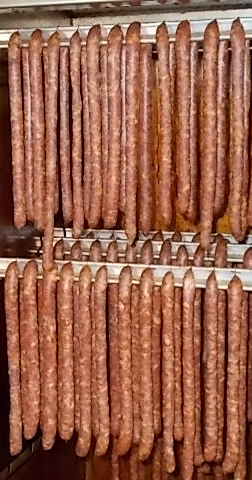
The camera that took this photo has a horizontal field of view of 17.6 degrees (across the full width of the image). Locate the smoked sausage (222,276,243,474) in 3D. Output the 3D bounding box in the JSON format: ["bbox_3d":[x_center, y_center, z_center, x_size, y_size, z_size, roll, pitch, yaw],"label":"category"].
[{"bbox_3d":[0.200,0.259,1.531,0.030,0.390,0.030,4,10,20],"label":"smoked sausage"}]

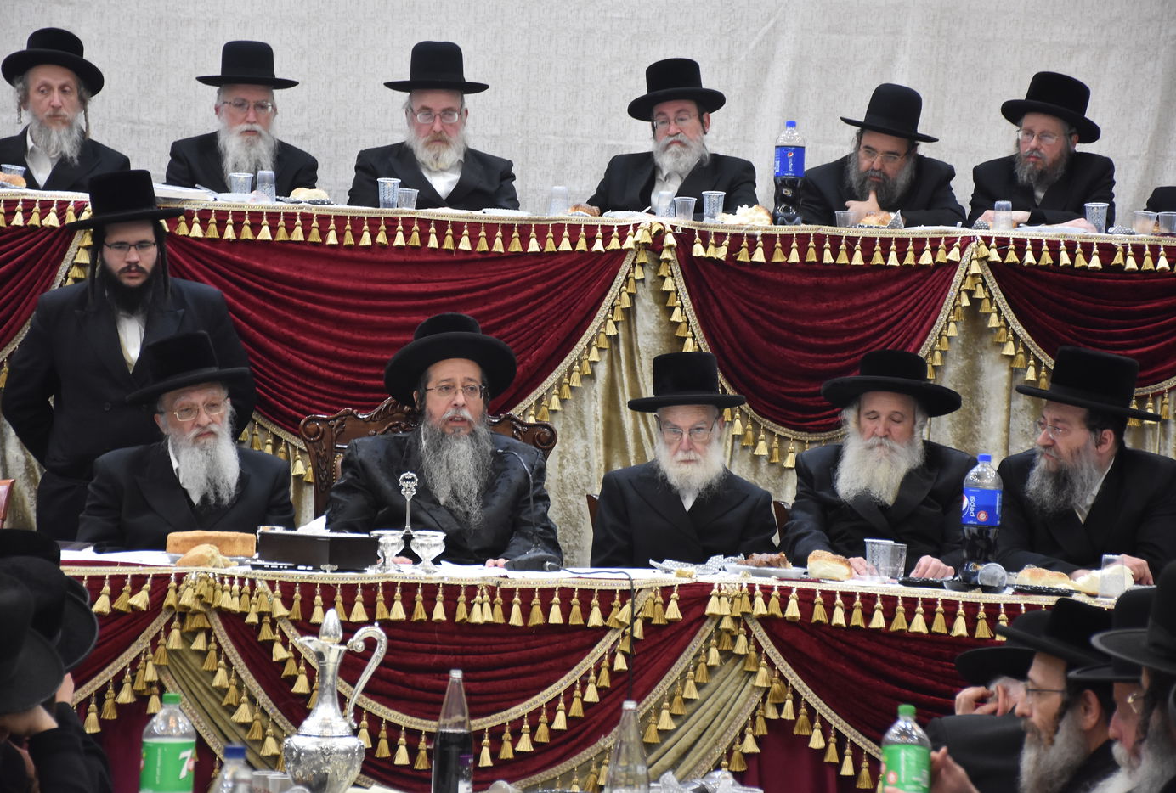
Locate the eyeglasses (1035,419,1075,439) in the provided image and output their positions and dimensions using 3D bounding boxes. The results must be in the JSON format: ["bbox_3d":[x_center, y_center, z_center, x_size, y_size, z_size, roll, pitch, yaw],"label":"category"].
[{"bbox_3d":[1.227,0.084,9.570,0.135,0.042,0.140,11,1,-37],"label":"eyeglasses"}]

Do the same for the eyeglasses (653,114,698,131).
[{"bbox_3d":[0.283,-0.838,11.320,0.138,0.040,0.140,-6,0,25],"label":"eyeglasses"}]

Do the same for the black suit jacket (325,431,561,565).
[{"bbox_3d":[-0.375,0.423,9.350,0.585,0.670,0.500,2,0,-4],"label":"black suit jacket"}]

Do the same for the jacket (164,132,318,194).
[{"bbox_3d":[-1.085,-0.522,11.642,0.490,0.640,0.400,2,-1,-2],"label":"jacket"}]

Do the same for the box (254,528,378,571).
[{"bbox_3d":[-0.645,0.373,8.880,0.160,0.085,0.240,2,0,-44],"label":"box"}]

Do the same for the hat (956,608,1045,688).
[{"bbox_3d":[0.890,0.492,7.350,0.355,0.125,0.325,-11,-23,43],"label":"hat"}]

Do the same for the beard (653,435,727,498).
[{"bbox_3d":[0.253,0.174,9.170,0.180,0.158,0.120,2,0,1],"label":"beard"}]

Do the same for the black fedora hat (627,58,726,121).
[{"bbox_3d":[0.283,-0.975,11.750,0.310,0.135,0.335,-6,-10,-1],"label":"black fedora hat"}]

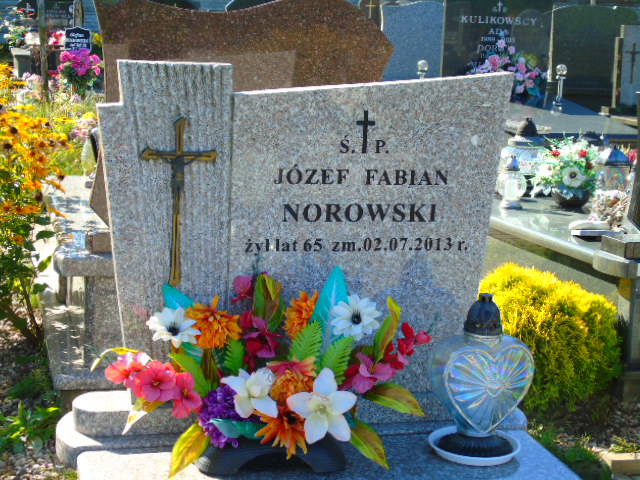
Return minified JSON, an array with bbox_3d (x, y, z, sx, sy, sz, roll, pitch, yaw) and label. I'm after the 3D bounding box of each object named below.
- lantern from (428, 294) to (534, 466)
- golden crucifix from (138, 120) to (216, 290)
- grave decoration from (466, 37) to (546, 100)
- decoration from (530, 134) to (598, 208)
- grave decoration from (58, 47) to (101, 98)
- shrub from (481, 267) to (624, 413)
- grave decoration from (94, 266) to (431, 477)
[{"bbox_3d":[0.315,0.266,2.273,0.185,0.325,0.175,0,11,-12],"label":"lantern"},{"bbox_3d":[-0.275,-0.075,2.236,0.150,0.338,0.030,0,11,-12],"label":"golden crucifix"},{"bbox_3d":[1.358,-1.235,8.300,0.550,0.470,0.380,0,11,-12],"label":"grave decoration"},{"bbox_3d":[0.896,-0.247,4.200,0.245,0.265,0.235,0,11,-12],"label":"decoration"},{"bbox_3d":[-1.854,-1.278,8.800,0.340,0.390,0.320,0,11,-12],"label":"grave decoration"},{"bbox_3d":[0.625,0.268,3.150,0.400,0.390,0.380,0,11,-12],"label":"shrub"},{"bbox_3d":[-0.124,0.240,2.212,0.610,0.370,0.280,0,11,-12],"label":"grave decoration"}]

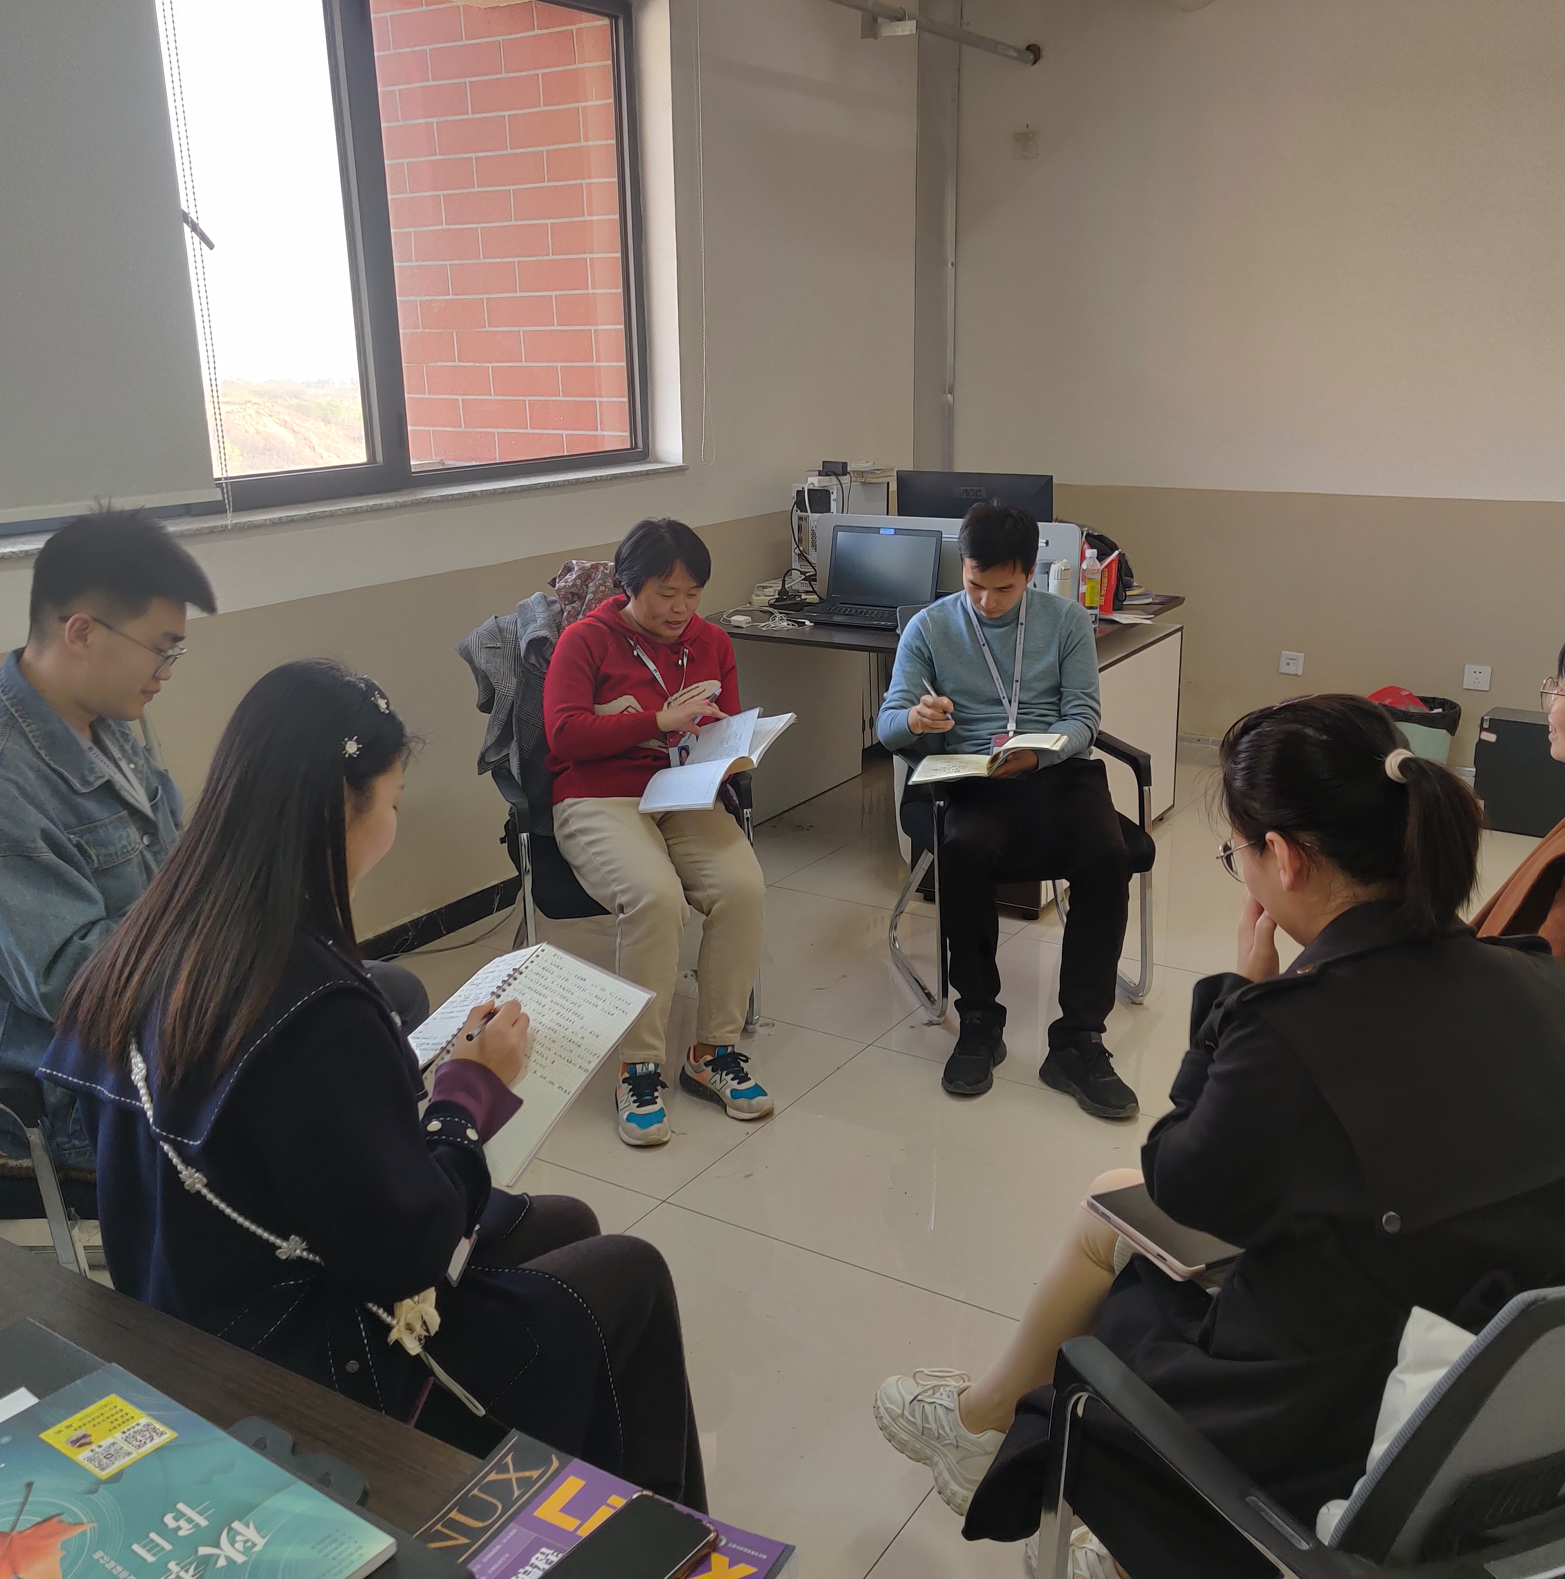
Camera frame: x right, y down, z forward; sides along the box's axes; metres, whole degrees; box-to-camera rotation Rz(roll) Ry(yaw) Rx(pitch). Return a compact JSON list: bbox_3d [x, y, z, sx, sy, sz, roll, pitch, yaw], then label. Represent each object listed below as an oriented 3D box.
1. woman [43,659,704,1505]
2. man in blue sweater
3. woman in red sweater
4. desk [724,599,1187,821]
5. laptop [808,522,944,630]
[{"bbox_3d":[-0.454,0.482,1.930,0.750,1.270,0.530,-13,20,-35],"label":"woman"},{"bbox_3d":[0.497,-0.007,3.683,0.550,1.180,0.940,-4,17,-9],"label":"man in blue sweater"},{"bbox_3d":[-0.253,0.032,3.595,0.490,1.180,0.820,-7,18,-19],"label":"woman in red sweater"},{"bbox_3d":[0.465,-0.179,5.024,1.220,0.750,1.280,9,19,31],"label":"desk"},{"bbox_3d":[0.238,-0.648,4.858,0.365,0.250,0.310,8,19,27],"label":"laptop"}]

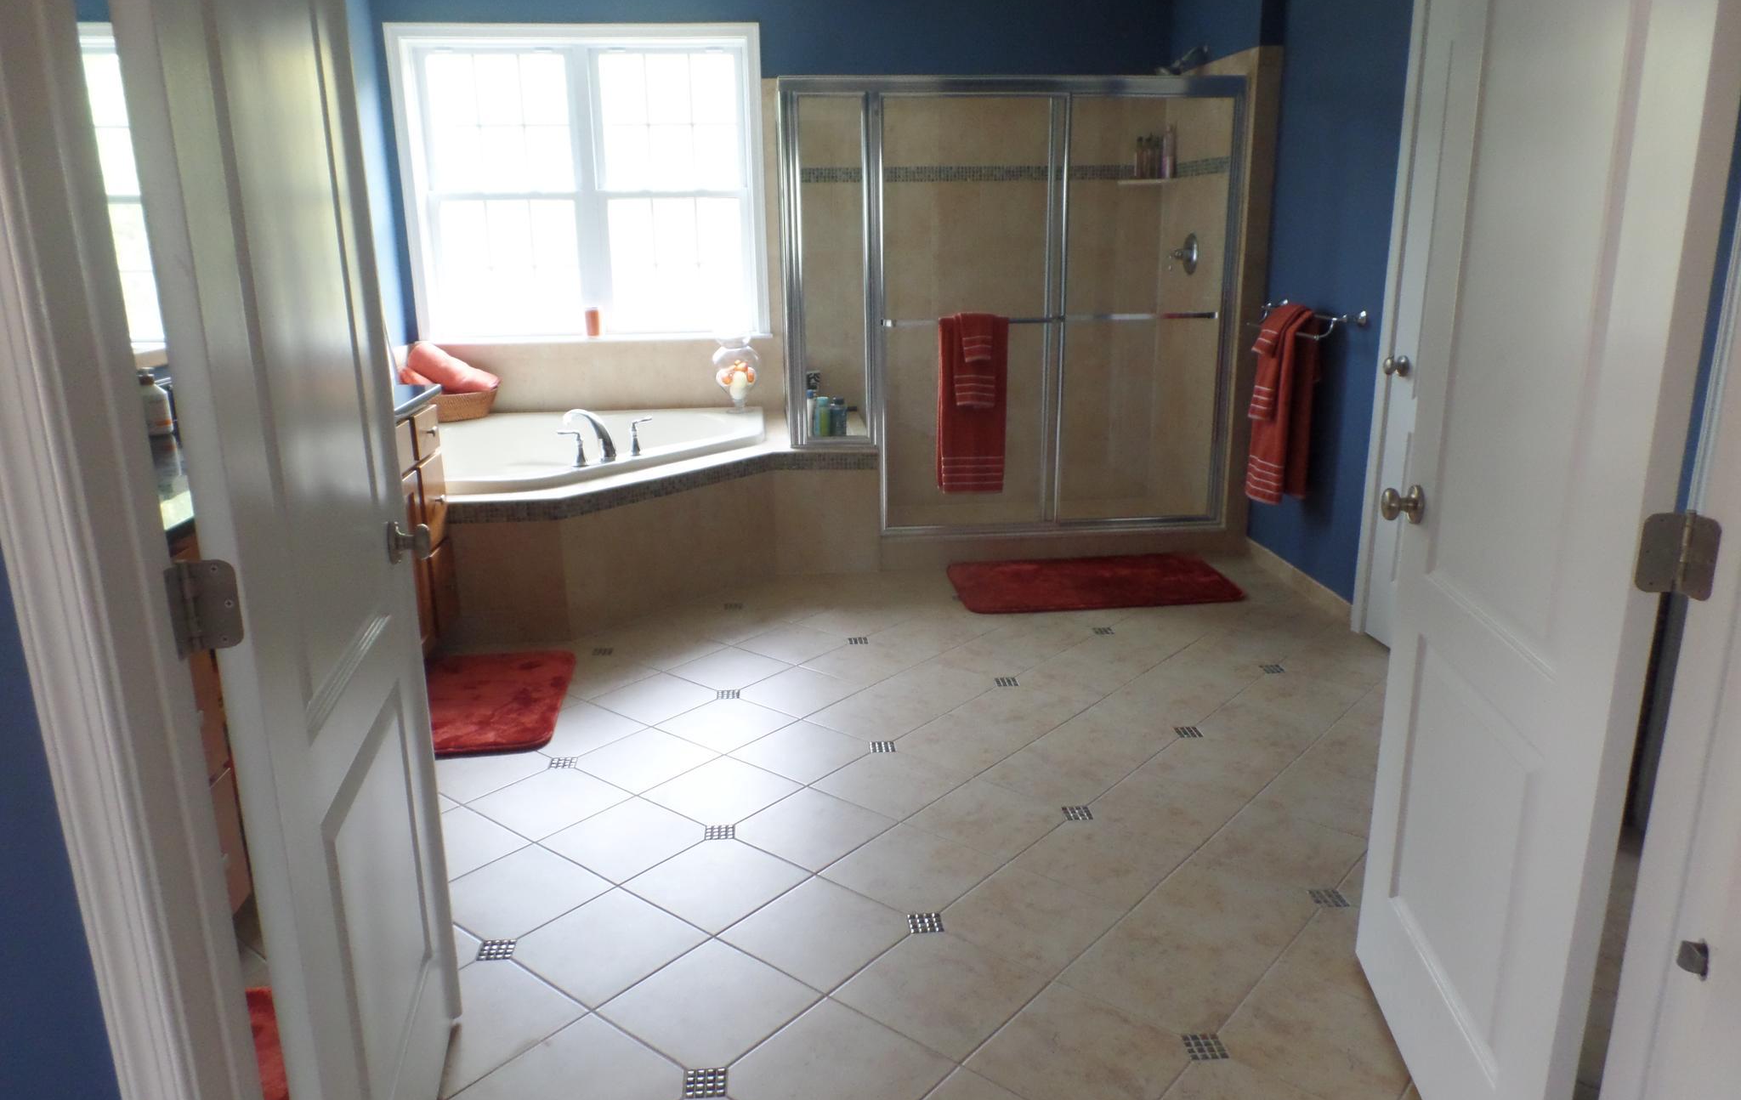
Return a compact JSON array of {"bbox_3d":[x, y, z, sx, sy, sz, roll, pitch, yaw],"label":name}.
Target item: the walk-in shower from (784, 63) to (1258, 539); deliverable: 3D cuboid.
[{"bbox_3d":[0.542,-0.998,5.036,1.820,1.860,0.980,-2,15,-4],"label":"walk-in shower"}]

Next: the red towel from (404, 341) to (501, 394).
[{"bbox_3d":[-1.875,-0.825,5.202,0.390,0.210,0.190,-2,15,-4],"label":"red towel"}]

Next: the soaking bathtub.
[{"bbox_3d":[-1.227,-0.213,4.781,1.560,0.480,1.580,-2,15,-4],"label":"soaking bathtub"}]

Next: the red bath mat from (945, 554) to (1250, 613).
[{"bbox_3d":[0.868,0.125,4.572,1.060,0.025,0.620,-2,15,-4],"label":"red bath mat"}]

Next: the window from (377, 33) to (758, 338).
[{"bbox_3d":[-1.291,-1.642,5.245,1.610,1.370,0.110,-2,15,-4],"label":"window"}]

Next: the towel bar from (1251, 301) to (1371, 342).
[{"bbox_3d":[1.567,-0.838,4.221,0.175,0.110,0.660,-2,15,-4],"label":"towel bar"}]

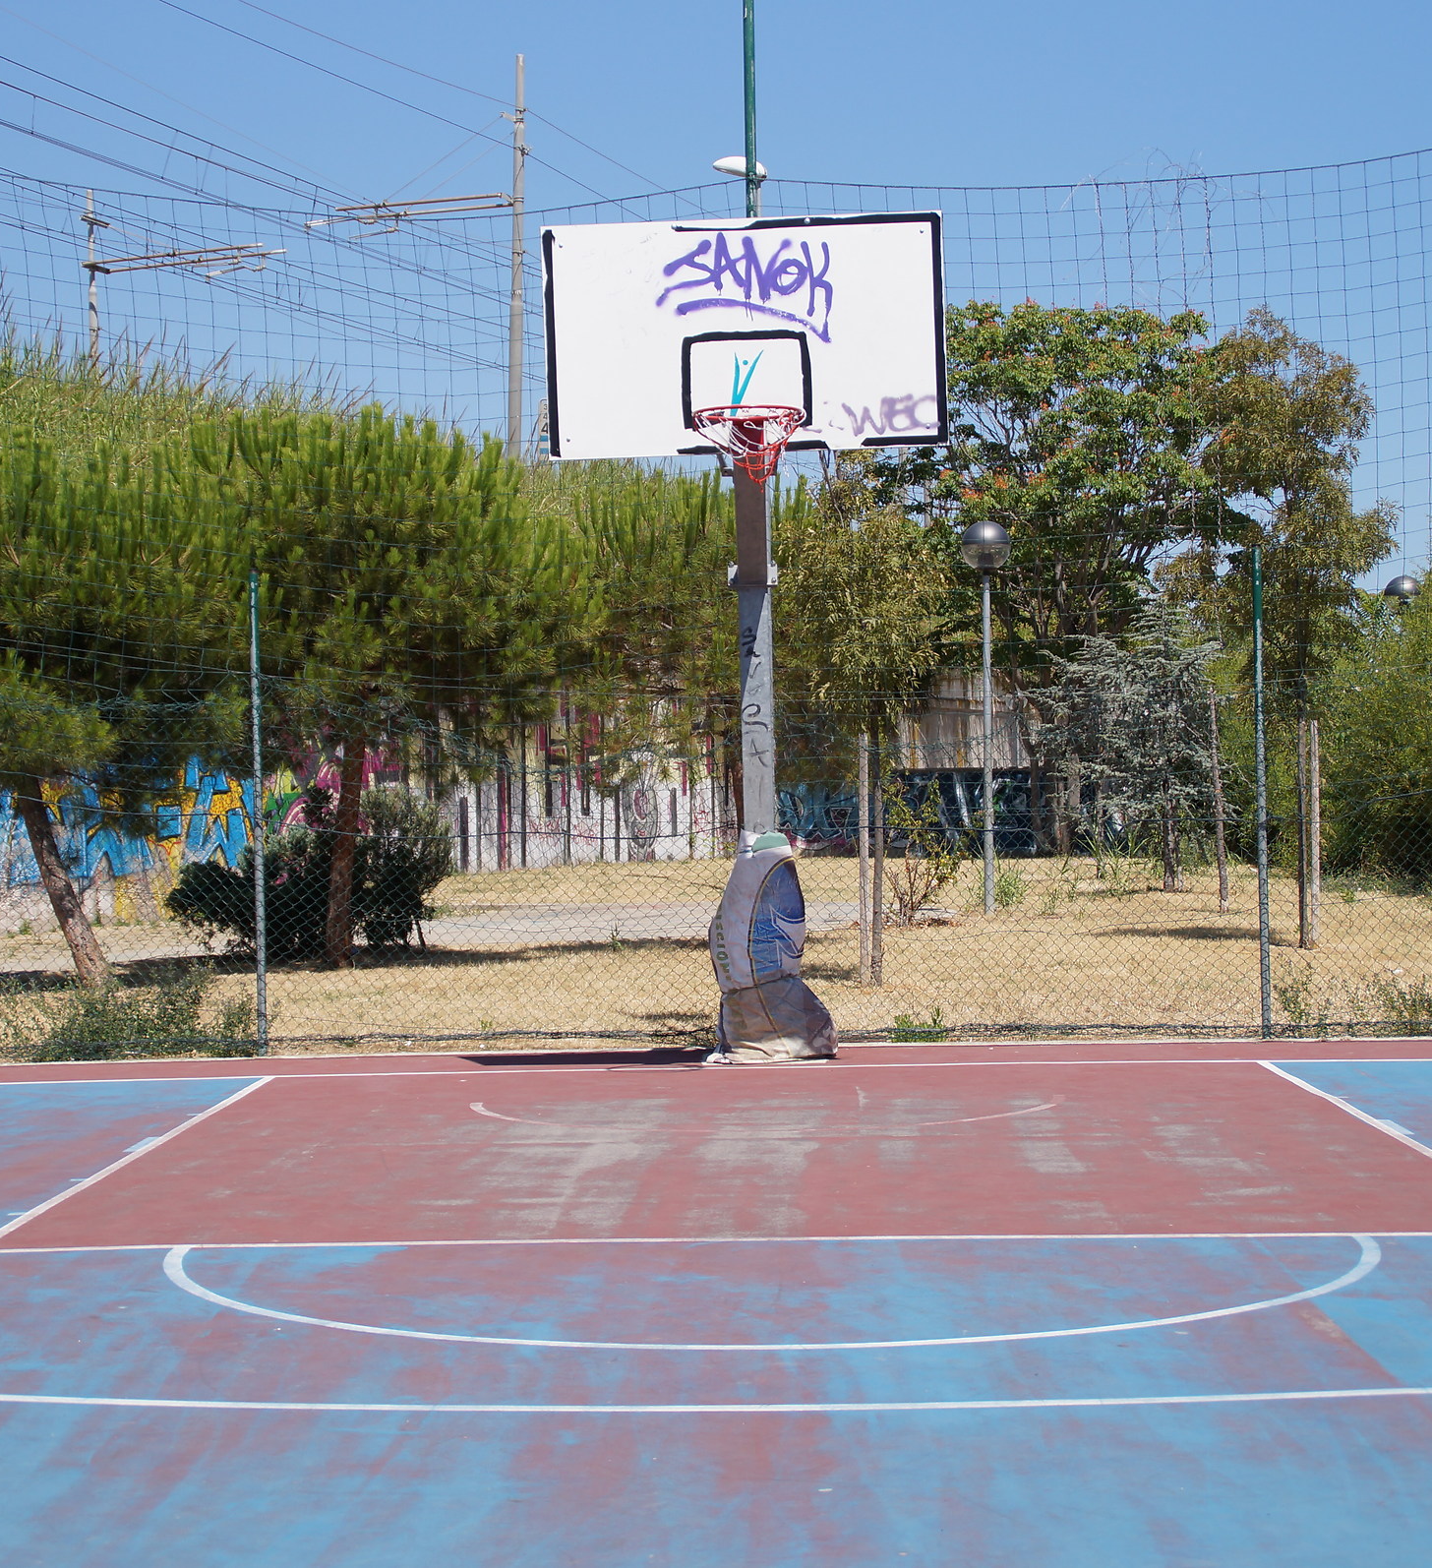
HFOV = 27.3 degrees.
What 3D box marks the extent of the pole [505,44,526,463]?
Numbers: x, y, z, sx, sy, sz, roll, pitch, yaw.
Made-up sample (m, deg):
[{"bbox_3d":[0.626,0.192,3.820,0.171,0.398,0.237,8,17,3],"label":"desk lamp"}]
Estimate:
[{"bbox_3d":[-3.345,-8.518,49.500,0.220,7.463,0.220,1,0,1],"label":"pole"}]

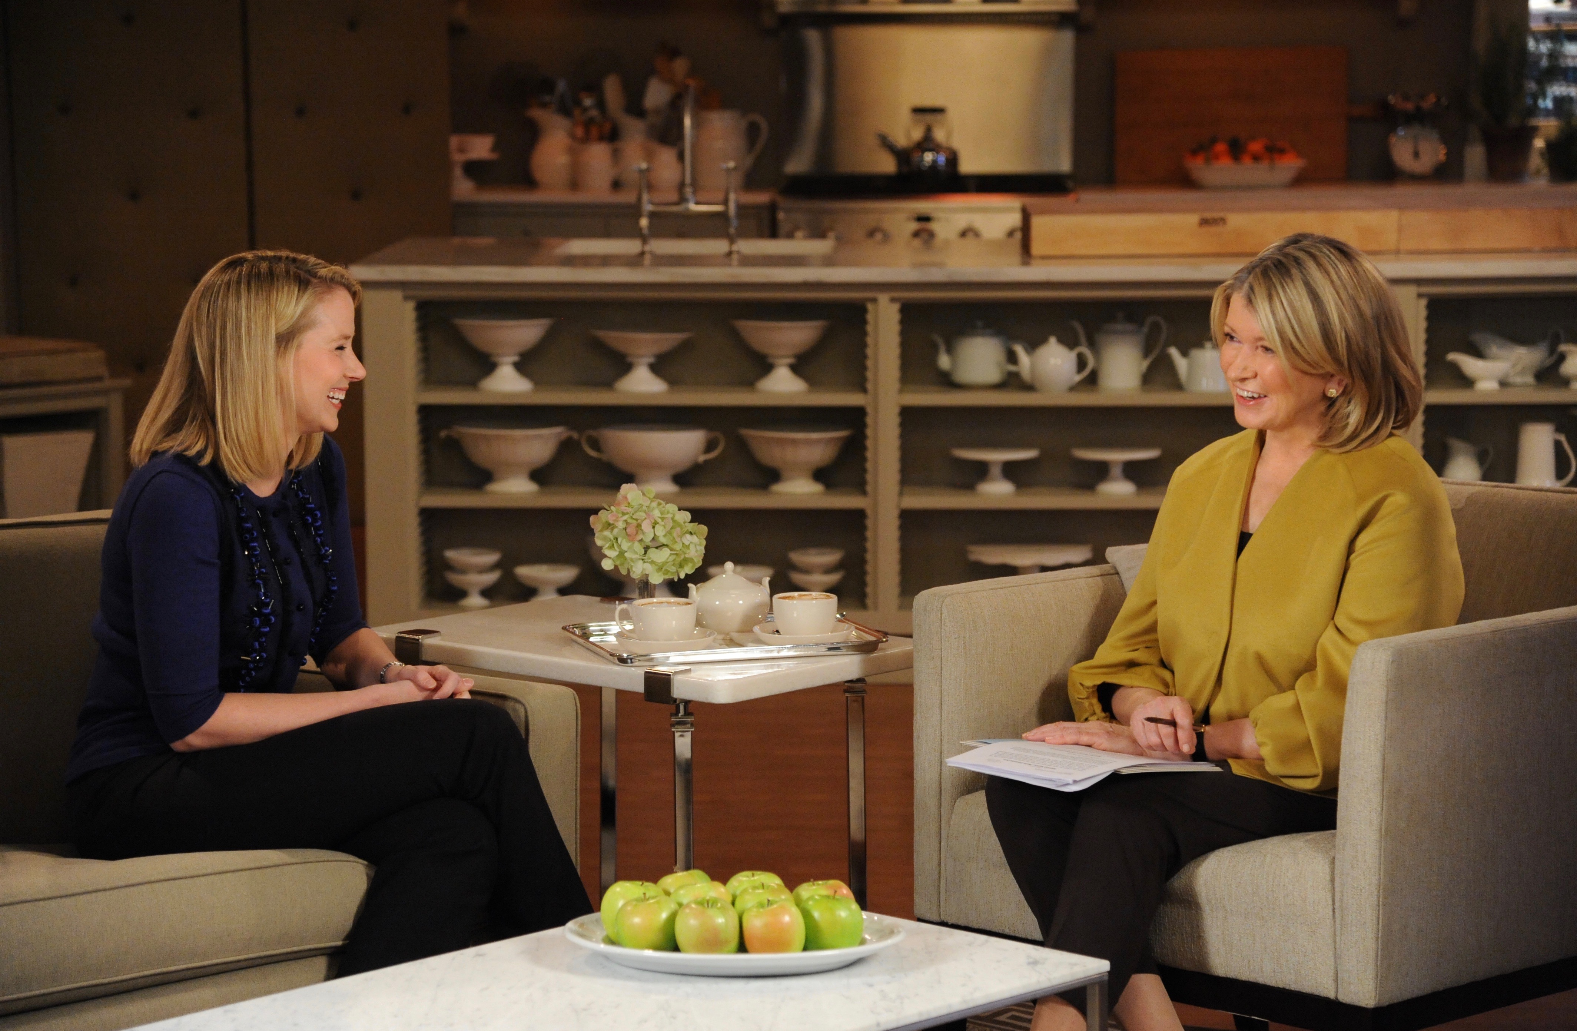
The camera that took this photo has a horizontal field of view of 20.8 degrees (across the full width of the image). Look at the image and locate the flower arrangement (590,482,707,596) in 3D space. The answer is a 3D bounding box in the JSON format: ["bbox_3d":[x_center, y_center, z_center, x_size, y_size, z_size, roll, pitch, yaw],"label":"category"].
[{"bbox_3d":[-0.222,0.027,6.800,0.186,0.160,0.180,0,7,0],"label":"flower arrangement"}]

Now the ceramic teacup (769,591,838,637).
[{"bbox_3d":[0.026,0.155,6.620,0.100,0.069,0.110,0,7,0],"label":"ceramic teacup"}]

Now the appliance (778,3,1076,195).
[{"bbox_3d":[0.425,-1.284,13.142,0.920,0.600,0.500,0,7,0],"label":"appliance"}]

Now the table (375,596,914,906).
[{"bbox_3d":[-0.235,0.476,6.812,0.760,0.575,0.480,6,9,41],"label":"table"}]

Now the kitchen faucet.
[{"bbox_3d":[-0.235,-0.811,10.017,0.240,0.410,0.250,0,7,0],"label":"kitchen faucet"}]

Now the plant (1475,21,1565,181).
[{"bbox_3d":[2.229,-1.262,13.100,0.270,0.490,0.260,0,7,0],"label":"plant"}]

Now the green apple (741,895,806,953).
[{"bbox_3d":[-0.019,0.501,5.220,0.078,0.073,0.078,0,7,0],"label":"green apple"}]

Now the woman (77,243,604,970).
[{"bbox_3d":[-0.550,0.270,5.758,0.840,1.240,0.530,5,9,37],"label":"woman"}]

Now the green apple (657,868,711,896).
[{"bbox_3d":[-0.131,0.478,5.380,0.076,0.072,0.076,0,7,0],"label":"green apple"}]

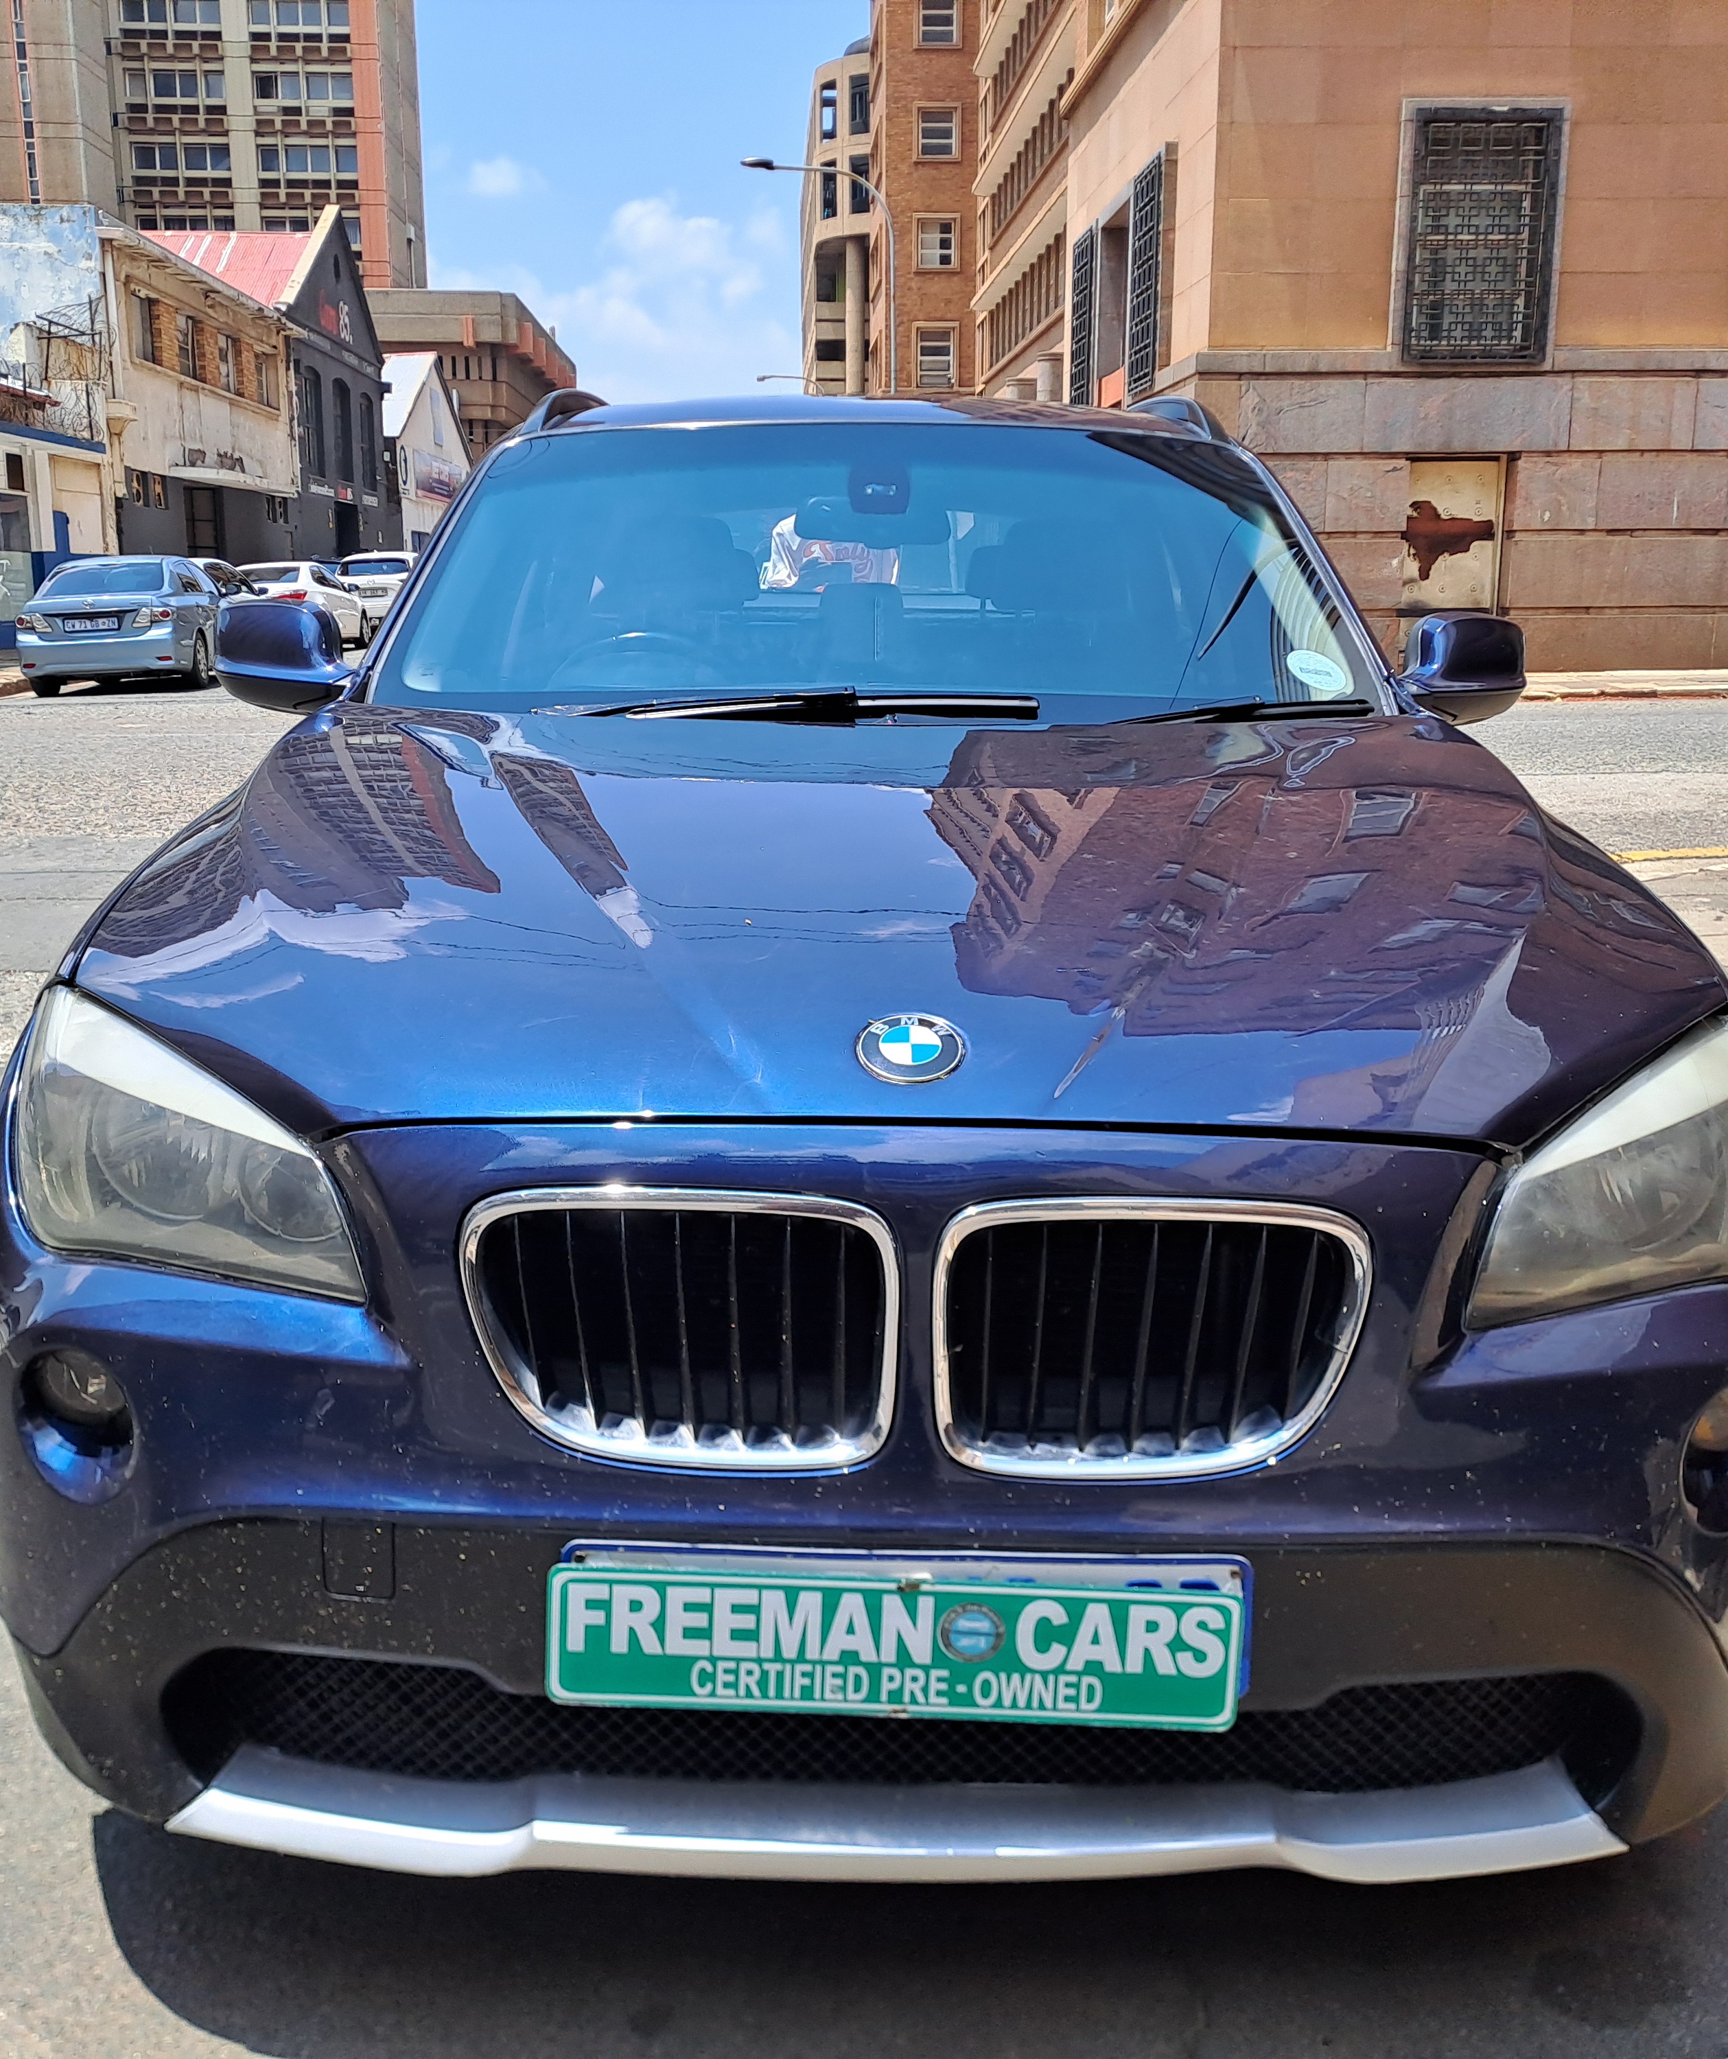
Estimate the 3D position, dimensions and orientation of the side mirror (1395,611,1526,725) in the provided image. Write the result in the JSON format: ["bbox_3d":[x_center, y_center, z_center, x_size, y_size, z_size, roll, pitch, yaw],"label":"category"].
[{"bbox_3d":[0.928,-0.565,3.097,0.195,0.168,0.140,0,13,-1],"label":"side mirror"}]

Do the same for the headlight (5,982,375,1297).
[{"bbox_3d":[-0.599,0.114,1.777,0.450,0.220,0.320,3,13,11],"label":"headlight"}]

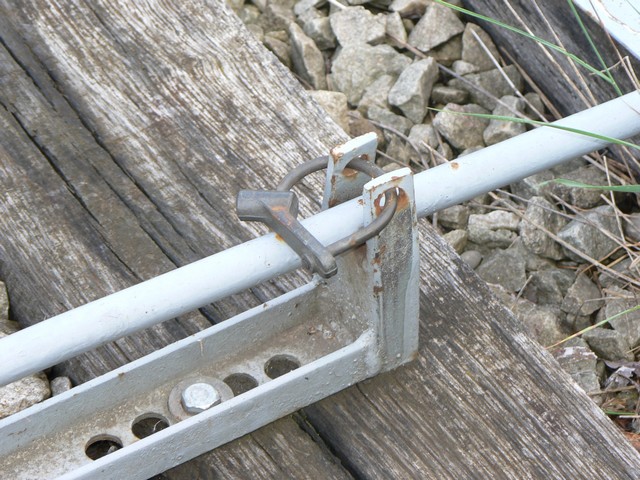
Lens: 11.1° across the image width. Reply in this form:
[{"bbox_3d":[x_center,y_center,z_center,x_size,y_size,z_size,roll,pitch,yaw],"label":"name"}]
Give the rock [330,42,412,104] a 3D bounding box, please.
[{"bbox_3d":[0.040,-0.131,2.596,0.063,0.039,0.055,0,46,0],"label":"rock"}]

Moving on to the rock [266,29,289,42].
[{"bbox_3d":[-0.031,-0.150,2.422,0.017,0.010,0.013,0,47,0],"label":"rock"}]

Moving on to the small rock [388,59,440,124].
[{"bbox_3d":[0.067,-0.108,2.355,0.027,0.030,0.047,13,49,12],"label":"small rock"}]

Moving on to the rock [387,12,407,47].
[{"bbox_3d":[0.057,-0.161,2.522,0.024,0.020,0.027,0,49,0],"label":"rock"}]

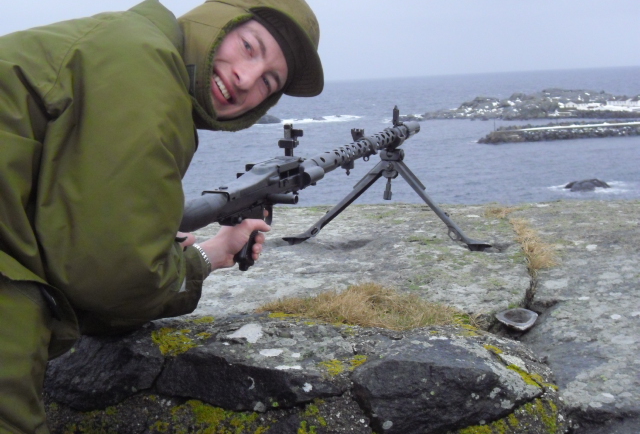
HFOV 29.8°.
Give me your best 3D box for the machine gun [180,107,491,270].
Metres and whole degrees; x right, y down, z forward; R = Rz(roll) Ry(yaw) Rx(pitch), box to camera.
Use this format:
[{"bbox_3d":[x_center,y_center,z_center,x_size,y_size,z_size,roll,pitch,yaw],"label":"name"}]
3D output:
[{"bbox_3d":[-0.020,-0.030,2.802,0.580,0.380,1.210,1,13,28],"label":"machine gun"}]

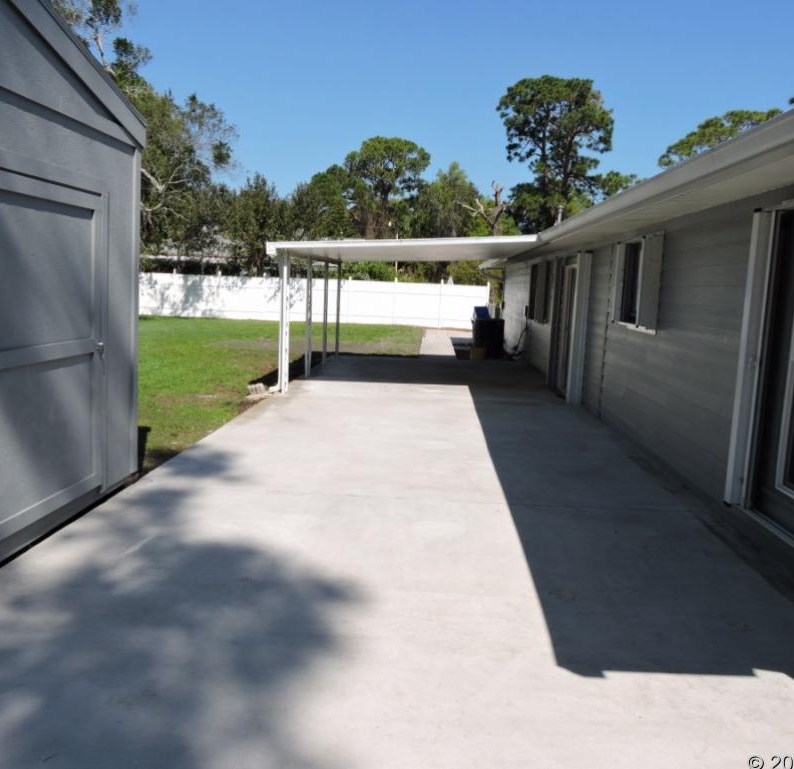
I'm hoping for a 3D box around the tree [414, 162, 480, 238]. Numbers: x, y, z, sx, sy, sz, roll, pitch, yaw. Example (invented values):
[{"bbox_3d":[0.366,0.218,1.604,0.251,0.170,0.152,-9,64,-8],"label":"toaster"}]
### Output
[{"bbox_3d":[2.652,-8.310,41.182,4.000,8.838,4.000,3,8,3],"label":"tree"}]

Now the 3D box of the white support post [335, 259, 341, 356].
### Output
[{"bbox_3d":[-1.336,-1.768,16.498,0.080,2.200,0.080,3,8,3],"label":"white support post"}]

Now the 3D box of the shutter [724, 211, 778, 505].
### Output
[{"bbox_3d":[2.424,-0.149,4.833,0.145,2.030,0.125,3,8,3],"label":"shutter"}]

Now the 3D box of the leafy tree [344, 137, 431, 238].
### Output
[{"bbox_3d":[-0.915,-11.492,51.037,6.300,12.203,6.200,3,8,3],"label":"leafy tree"}]

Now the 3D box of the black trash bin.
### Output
[{"bbox_3d":[2.265,-1.281,17.696,0.730,1.200,0.750,3,8,3],"label":"black trash bin"}]

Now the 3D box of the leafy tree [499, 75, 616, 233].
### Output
[{"bbox_3d":[10.288,-12.574,48.310,8.100,15.975,7.800,3,8,3],"label":"leafy tree"}]

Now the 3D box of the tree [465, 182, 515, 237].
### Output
[{"bbox_3d":[4.395,-6.473,35.279,2.600,6.924,2.400,3,8,3],"label":"tree"}]

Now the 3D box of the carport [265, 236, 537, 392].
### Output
[{"bbox_3d":[0.191,-1.394,13.340,3.800,2.430,6.500,3,8,3],"label":"carport"}]

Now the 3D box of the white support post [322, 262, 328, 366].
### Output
[{"bbox_3d":[-1.449,-1.446,14.274,0.080,2.150,0.080,3,8,3],"label":"white support post"}]

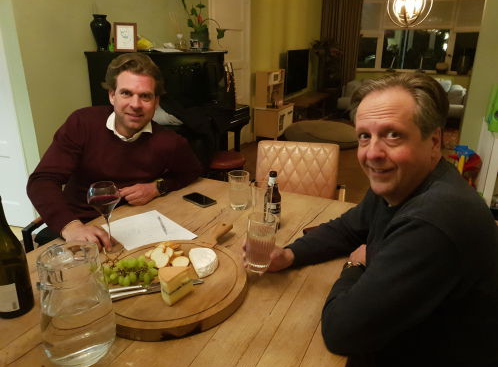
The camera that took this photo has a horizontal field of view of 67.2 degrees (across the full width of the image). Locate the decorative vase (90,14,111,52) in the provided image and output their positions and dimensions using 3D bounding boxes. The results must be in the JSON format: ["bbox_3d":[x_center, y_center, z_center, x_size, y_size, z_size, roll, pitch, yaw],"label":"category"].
[{"bbox_3d":[-1.150,-1.161,2.900,0.157,0.272,0.157,8,21,22],"label":"decorative vase"}]

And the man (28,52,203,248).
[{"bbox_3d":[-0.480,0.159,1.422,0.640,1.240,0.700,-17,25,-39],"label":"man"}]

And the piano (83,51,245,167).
[{"bbox_3d":[-0.605,-0.496,3.496,0.640,1.330,1.500,9,20,23],"label":"piano"}]

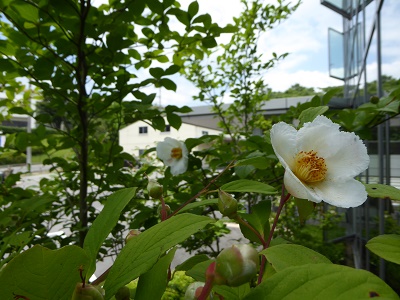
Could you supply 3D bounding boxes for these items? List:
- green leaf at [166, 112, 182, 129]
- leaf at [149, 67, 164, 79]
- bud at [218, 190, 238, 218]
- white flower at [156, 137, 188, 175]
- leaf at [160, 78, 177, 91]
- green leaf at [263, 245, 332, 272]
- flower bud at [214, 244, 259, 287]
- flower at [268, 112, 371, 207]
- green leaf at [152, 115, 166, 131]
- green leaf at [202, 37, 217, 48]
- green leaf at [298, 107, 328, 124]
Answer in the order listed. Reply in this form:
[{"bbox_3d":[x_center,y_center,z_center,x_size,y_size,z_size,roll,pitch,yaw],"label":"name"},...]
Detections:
[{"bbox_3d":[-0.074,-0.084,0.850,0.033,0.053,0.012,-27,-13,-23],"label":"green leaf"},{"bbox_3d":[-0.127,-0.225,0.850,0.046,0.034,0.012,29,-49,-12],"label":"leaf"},{"bbox_3d":[0.018,0.035,0.185,0.011,0.018,0.011,-34,-5,-3],"label":"bud"},{"bbox_3d":[-0.046,0.009,0.480,0.056,0.061,0.034,0,-3,-31],"label":"white flower"},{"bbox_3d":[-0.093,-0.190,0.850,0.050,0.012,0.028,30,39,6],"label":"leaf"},{"bbox_3d":[0.057,0.064,0.165,0.055,0.012,0.034,18,34,6],"label":"green leaf"},{"bbox_3d":[0.018,0.056,0.140,0.020,0.018,0.018,-21,-13,1],"label":"flower bud"},{"bbox_3d":[0.079,0.008,0.192,0.064,0.058,0.034,0,-25,-8],"label":"flower"},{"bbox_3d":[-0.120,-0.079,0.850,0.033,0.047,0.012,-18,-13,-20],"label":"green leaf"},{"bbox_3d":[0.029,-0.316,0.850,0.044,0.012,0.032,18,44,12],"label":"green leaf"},{"bbox_3d":[0.089,-0.024,0.230,0.044,0.010,0.026,-32,45,-6],"label":"green leaf"}]

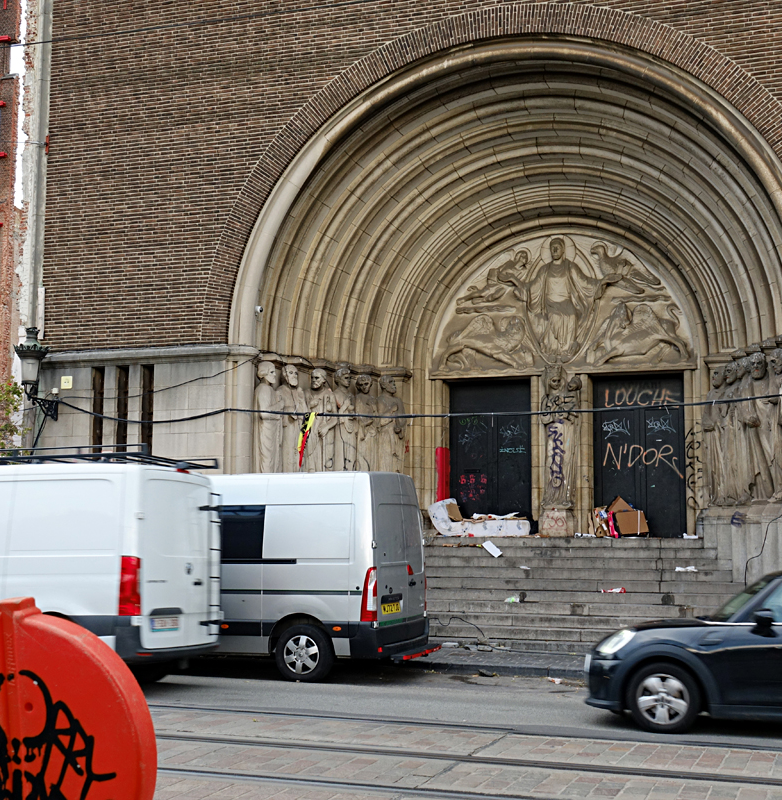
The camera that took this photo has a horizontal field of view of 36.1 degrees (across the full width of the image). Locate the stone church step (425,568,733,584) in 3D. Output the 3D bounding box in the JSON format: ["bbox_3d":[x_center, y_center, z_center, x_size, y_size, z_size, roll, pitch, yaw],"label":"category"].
[{"bbox_3d":[2.286,2.665,18.382,5.700,0.156,0.320,-2,-7,18],"label":"stone church step"}]

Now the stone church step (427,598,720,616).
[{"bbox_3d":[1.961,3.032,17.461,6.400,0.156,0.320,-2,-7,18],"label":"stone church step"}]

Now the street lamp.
[{"bbox_3d":[-5.397,-0.424,18.349,0.630,1.340,1.020,-2,-7,18],"label":"street lamp"}]

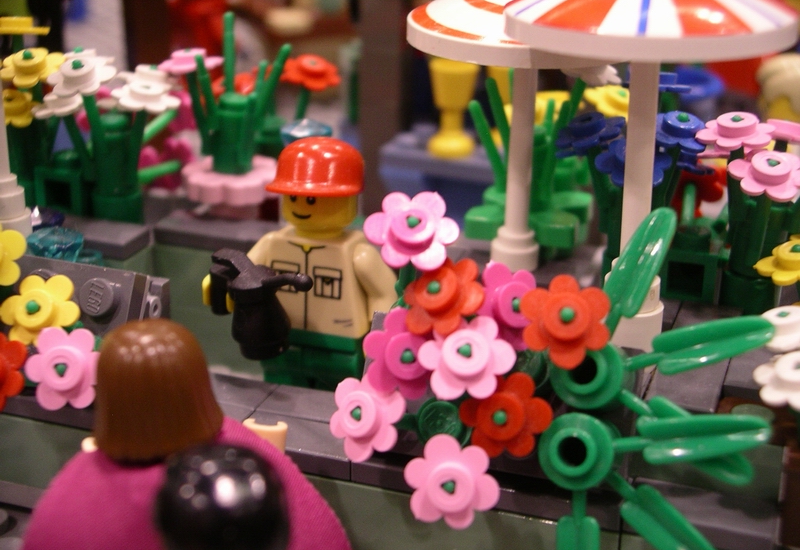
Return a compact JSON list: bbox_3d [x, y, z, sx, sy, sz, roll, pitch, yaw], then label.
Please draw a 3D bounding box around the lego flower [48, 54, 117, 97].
[{"bbox_3d":[-0.046,-0.030,0.208,0.010,0.003,0.010,3,41,0],"label":"lego flower"}]

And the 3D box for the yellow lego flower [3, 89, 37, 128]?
[{"bbox_3d":[-0.059,-0.026,0.218,0.010,0.003,0.010,4,35,0],"label":"yellow lego flower"}]

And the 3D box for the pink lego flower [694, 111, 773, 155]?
[{"bbox_3d":[0.040,-0.017,0.170,0.010,0.002,0.010,3,26,0],"label":"pink lego flower"}]

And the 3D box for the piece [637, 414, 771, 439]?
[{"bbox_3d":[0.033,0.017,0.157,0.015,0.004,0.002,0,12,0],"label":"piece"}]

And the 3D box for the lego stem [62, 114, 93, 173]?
[{"bbox_3d":[-0.047,-0.019,0.208,0.002,0.009,0.002,-14,25,0],"label":"lego stem"}]

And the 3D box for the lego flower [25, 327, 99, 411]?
[{"bbox_3d":[-0.039,0.011,0.166,0.009,0.009,0.002,5,-2,13],"label":"lego flower"}]

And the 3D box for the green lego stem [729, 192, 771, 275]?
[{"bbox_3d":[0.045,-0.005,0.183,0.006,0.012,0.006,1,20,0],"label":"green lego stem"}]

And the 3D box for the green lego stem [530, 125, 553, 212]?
[{"bbox_3d":[0.020,-0.015,0.203,0.003,0.013,0.003,1,20,0],"label":"green lego stem"}]

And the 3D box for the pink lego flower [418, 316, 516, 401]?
[{"bbox_3d":[0.007,0.008,0.148,0.010,0.010,0.003,4,-19,10],"label":"pink lego flower"}]

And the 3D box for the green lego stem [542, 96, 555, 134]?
[{"bbox_3d":[0.021,-0.023,0.203,0.002,0.006,0.002,6,20,0],"label":"green lego stem"}]

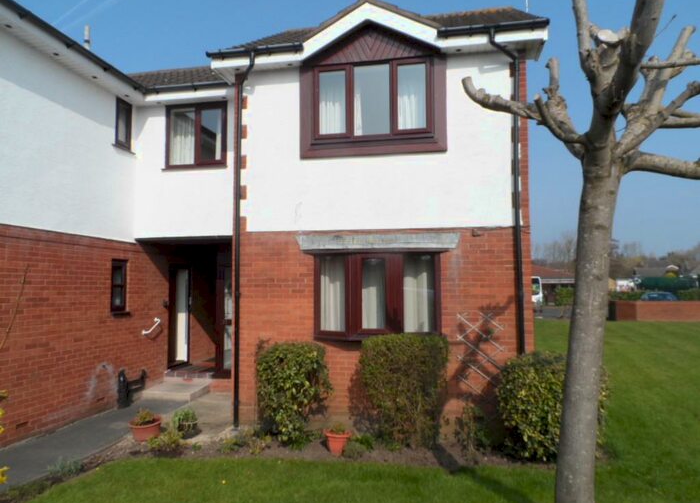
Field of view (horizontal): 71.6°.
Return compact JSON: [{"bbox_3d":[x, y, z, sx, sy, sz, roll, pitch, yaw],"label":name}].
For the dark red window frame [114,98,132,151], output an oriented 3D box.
[{"bbox_3d":[-3.850,-2.144,8.226,0.100,0.820,0.440,-1,-4,10],"label":"dark red window frame"}]

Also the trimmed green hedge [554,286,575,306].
[{"bbox_3d":[14.210,2.901,32.000,1.400,1.350,1.300,-1,-4,12],"label":"trimmed green hedge"}]

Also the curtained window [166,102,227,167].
[{"bbox_3d":[-2.644,-1.996,8.337,1.180,1.150,0.100,-1,-4,12],"label":"curtained window"}]

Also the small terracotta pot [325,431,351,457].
[{"bbox_3d":[-0.132,2.228,5.609,0.300,0.260,0.300,0,-4,0],"label":"small terracotta pot"}]

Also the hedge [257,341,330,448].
[{"bbox_3d":[-0.687,1.814,6.299,0.940,1.200,0.620,-1,-4,12],"label":"hedge"}]

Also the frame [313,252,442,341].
[{"bbox_3d":[0.335,0.611,6.521,1.740,1.170,0.260,-1,-4,10],"label":"frame"}]

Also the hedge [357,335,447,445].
[{"bbox_3d":[0.644,1.733,6.027,1.100,1.320,0.660,-1,-4,12],"label":"hedge"}]

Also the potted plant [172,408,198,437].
[{"bbox_3d":[-2.177,2.264,6.484,0.350,0.370,0.340,-1,-4,10],"label":"potted plant"}]

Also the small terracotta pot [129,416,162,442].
[{"bbox_3d":[-2.613,2.287,6.236,0.400,0.210,0.400,0,-4,0],"label":"small terracotta pot"}]

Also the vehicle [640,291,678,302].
[{"bbox_3d":[25.345,4.111,40.000,4.200,1.480,1.780,-1,-4,12],"label":"vehicle"}]

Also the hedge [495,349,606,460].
[{"bbox_3d":[2.295,1.810,5.657,1.200,1.110,0.820,-1,-4,12],"label":"hedge"}]

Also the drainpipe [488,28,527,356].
[{"bbox_3d":[2.033,-0.251,6.179,0.400,5.300,0.340,-1,-4,10],"label":"drainpipe"}]

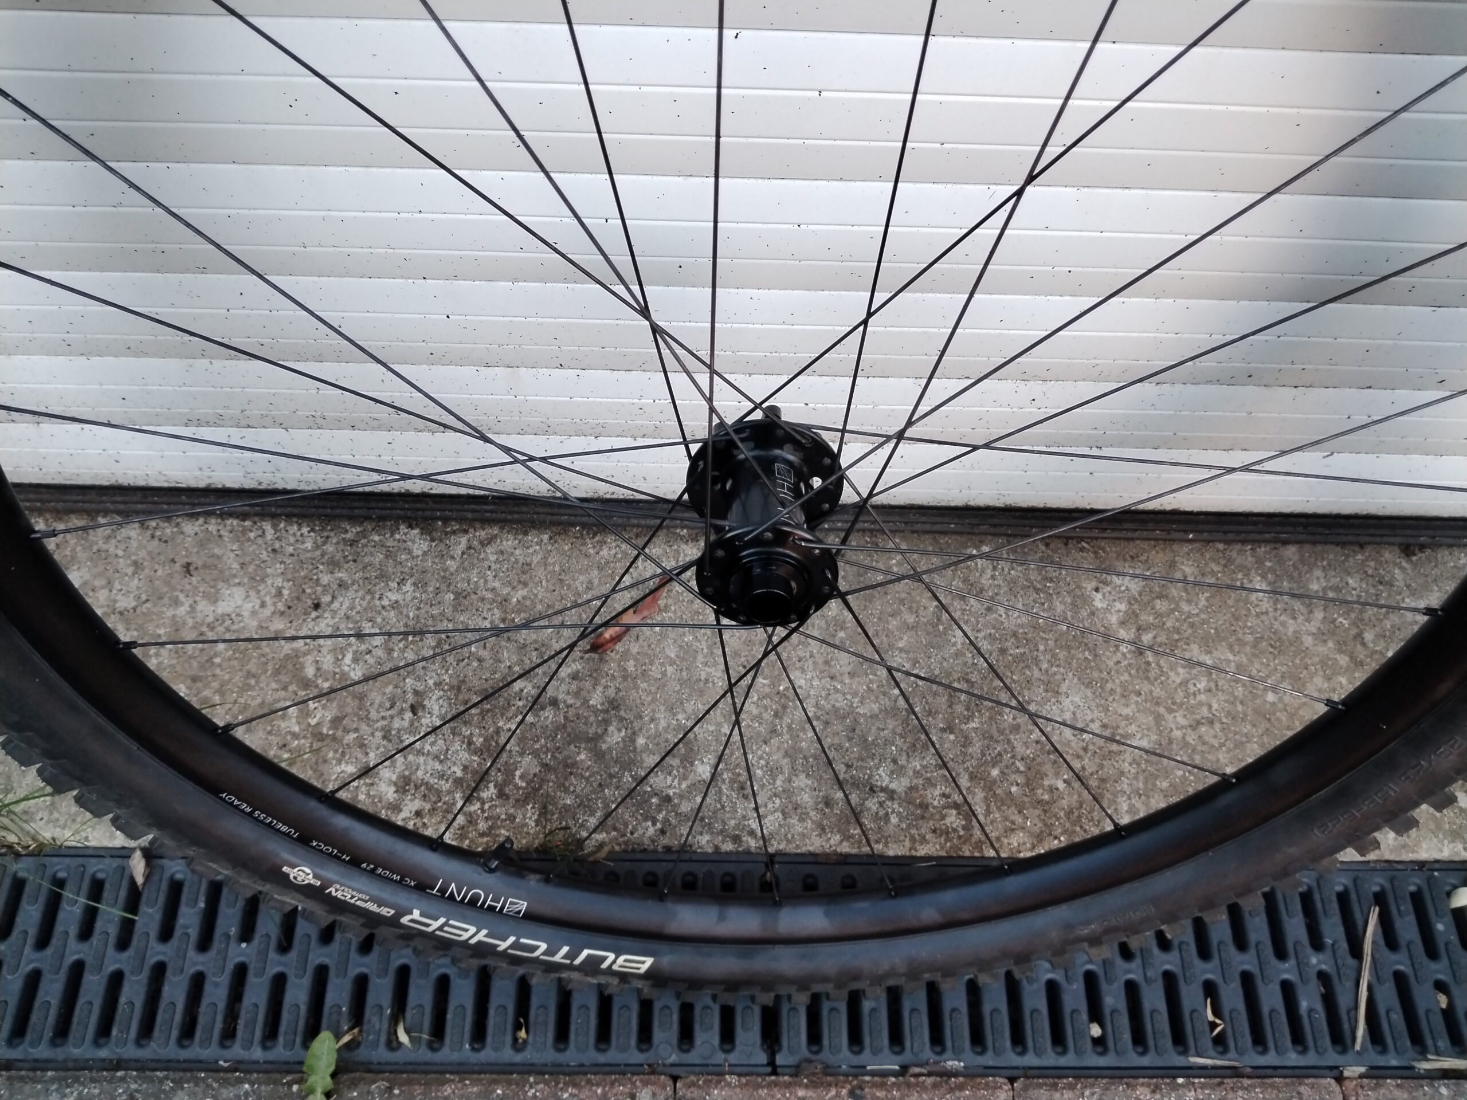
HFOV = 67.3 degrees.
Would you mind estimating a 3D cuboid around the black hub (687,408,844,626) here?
[{"bbox_3d":[0.013,-0.014,0.430,0.062,0.062,0.101,2,43,-1],"label":"black hub"}]

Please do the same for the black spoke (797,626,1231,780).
[{"bbox_3d":[0.124,0.069,0.481,0.286,0.002,0.002,20,40,-26],"label":"black spoke"}]

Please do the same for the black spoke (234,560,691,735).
[{"bbox_3d":[-0.111,0.038,0.494,0.283,0.002,0.002,-20,40,12],"label":"black spoke"}]

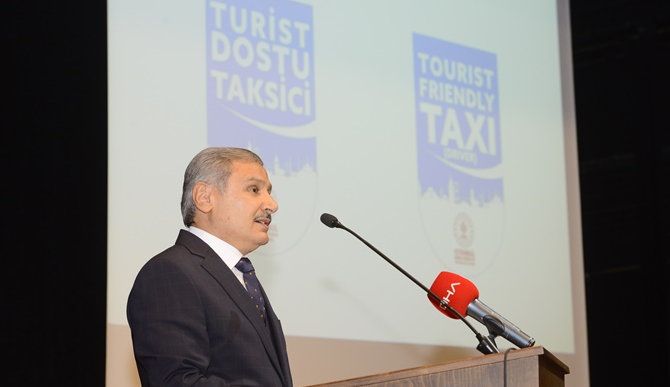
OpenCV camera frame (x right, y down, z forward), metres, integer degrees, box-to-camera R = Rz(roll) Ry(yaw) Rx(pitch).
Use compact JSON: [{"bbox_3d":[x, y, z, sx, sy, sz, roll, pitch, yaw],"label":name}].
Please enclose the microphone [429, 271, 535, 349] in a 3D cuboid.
[{"bbox_3d":[0.334,0.272,3.750,0.264,0.091,0.091,32,-1,16],"label":"microphone"}]

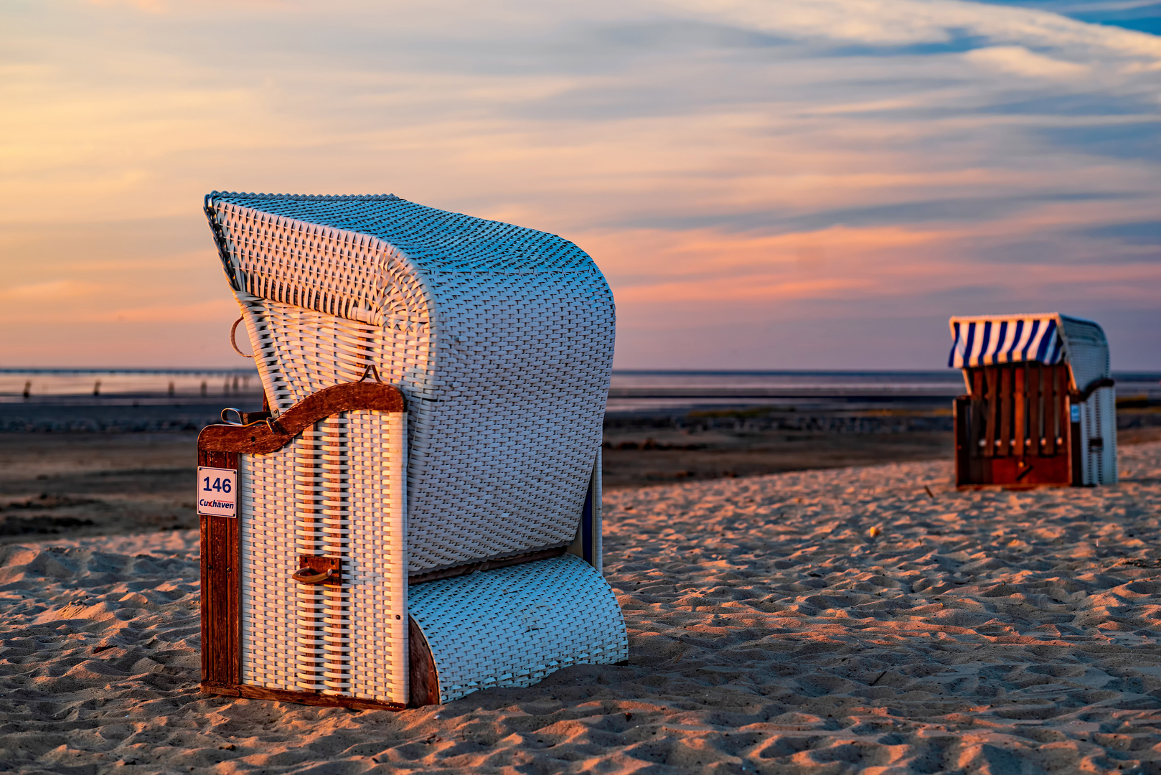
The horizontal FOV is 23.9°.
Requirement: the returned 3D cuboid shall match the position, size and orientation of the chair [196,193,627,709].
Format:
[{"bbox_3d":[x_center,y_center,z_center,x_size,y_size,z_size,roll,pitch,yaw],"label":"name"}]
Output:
[{"bbox_3d":[-0.524,0.154,8.985,0.893,1.585,1.200,0,1,30],"label":"chair"}]

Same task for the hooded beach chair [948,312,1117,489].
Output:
[{"bbox_3d":[4.103,0.147,24.732,1.200,1.547,0.971,-2,-3,41],"label":"hooded beach chair"}]

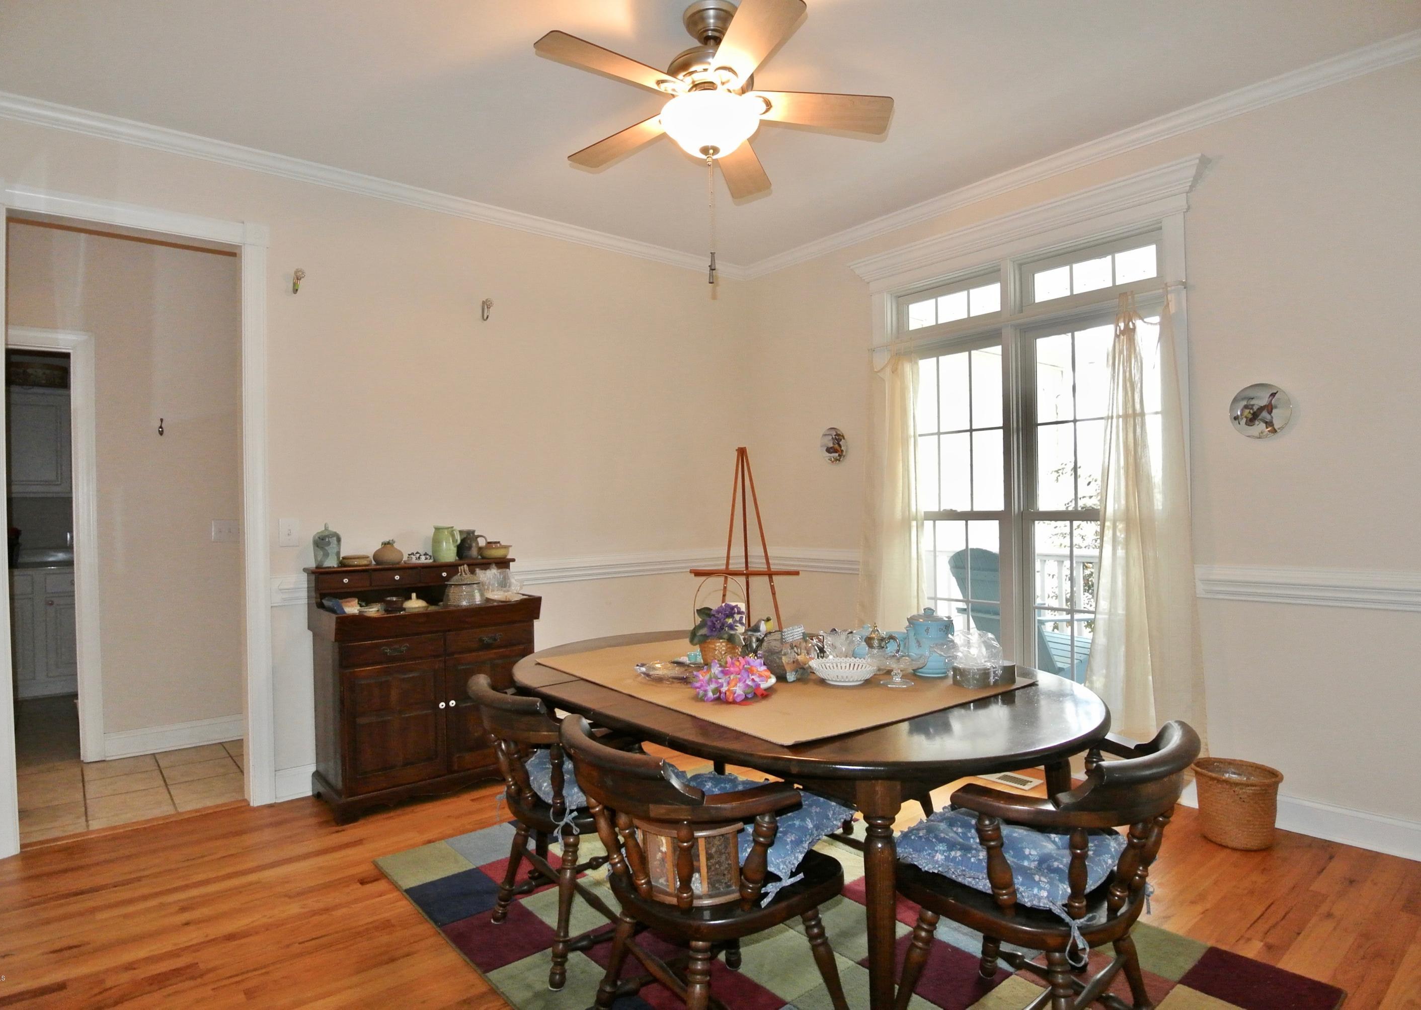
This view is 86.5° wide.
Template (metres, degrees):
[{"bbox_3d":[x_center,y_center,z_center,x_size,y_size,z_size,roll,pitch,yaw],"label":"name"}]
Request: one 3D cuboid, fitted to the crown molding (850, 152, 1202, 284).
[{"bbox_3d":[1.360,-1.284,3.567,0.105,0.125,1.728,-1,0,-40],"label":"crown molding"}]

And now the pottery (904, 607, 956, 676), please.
[{"bbox_3d":[0.655,0.410,2.256,0.182,0.198,0.125,-1,0,-24],"label":"pottery"}]

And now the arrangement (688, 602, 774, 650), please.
[{"bbox_3d":[0.056,0.389,2.330,0.230,0.170,0.190,-1,0,0],"label":"arrangement"}]

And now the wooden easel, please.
[{"bbox_3d":[0.190,0.452,4.120,0.600,1.550,0.620,-1,0,-3],"label":"wooden easel"}]

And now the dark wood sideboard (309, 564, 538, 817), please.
[{"bbox_3d":[-1.279,0.772,3.450,0.972,1.009,0.388,-1,0,-40],"label":"dark wood sideboard"}]

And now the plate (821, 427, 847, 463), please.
[{"bbox_3d":[0.717,-0.344,4.424,0.025,0.212,0.212,-1,0,-40],"label":"plate"}]

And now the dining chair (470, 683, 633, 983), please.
[{"bbox_3d":[-0.390,0.843,2.116,0.550,0.755,0.600,-1,0,-38],"label":"dining chair"}]

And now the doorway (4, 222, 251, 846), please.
[{"bbox_3d":[-2.283,0.099,3.014,0.762,2.386,0.140,-1,0,-40],"label":"doorway"}]

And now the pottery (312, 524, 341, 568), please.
[{"bbox_3d":[-1.606,0.170,3.161,0.109,0.180,0.109,-1,0,-40],"label":"pottery"}]

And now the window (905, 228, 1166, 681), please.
[{"bbox_3d":[1.470,-0.105,3.631,0.110,2.121,1.360,-1,0,-40],"label":"window"}]

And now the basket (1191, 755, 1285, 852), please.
[{"bbox_3d":[1.856,1.053,2.662,0.285,0.250,0.285,-1,0,-40],"label":"basket"}]

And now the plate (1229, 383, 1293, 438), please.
[{"bbox_3d":[2.050,-0.350,2.823,0.025,0.212,0.212,-1,0,-40],"label":"plate"}]

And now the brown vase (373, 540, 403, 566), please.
[{"bbox_3d":[-1.417,0.210,3.319,0.125,0.105,0.125,-1,0,-40],"label":"brown vase"}]

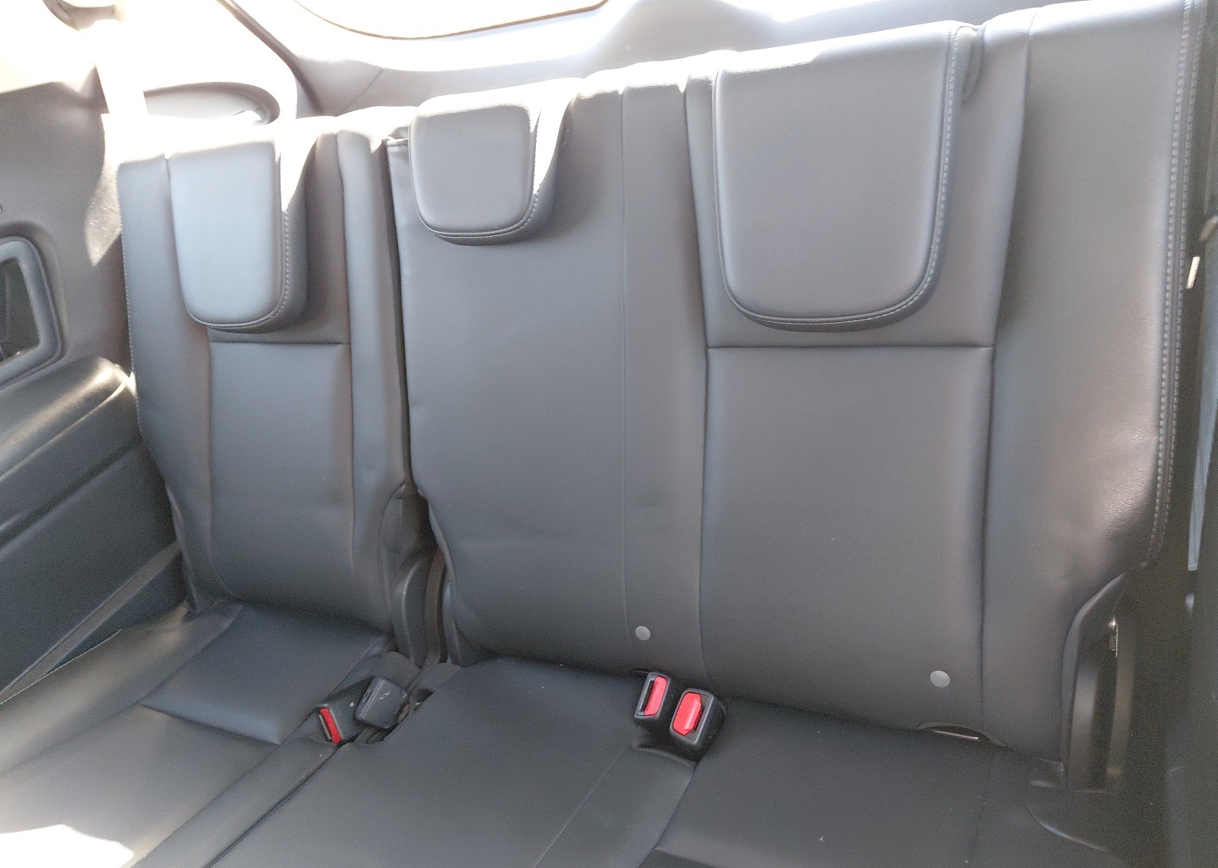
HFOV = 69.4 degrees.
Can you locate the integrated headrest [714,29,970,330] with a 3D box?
[{"bbox_3d":[0.194,-0.205,0.749,0.201,0.230,0.076,3,11,26],"label":"integrated headrest"}]

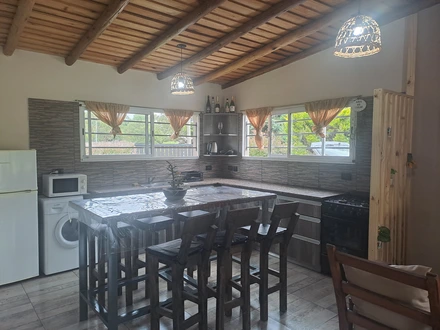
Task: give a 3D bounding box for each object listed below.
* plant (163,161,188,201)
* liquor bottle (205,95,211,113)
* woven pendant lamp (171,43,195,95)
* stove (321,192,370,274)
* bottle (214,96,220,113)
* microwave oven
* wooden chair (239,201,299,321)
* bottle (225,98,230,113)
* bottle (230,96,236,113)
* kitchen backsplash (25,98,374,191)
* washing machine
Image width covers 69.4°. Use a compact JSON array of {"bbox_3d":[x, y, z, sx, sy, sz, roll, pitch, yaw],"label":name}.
[{"bbox_3d":[-0.397,0.134,2.832,0.215,0.338,0.215,0,3,0],"label":"plant"},{"bbox_3d":[-0.196,-1.067,5.600,0.085,0.315,0.085,-3,4,-40],"label":"liquor bottle"},{"bbox_3d":[-0.483,-1.213,4.047,0.294,0.606,0.294,0,3,0],"label":"woven pendant lamp"},{"bbox_3d":[1.591,0.843,3.673,0.580,0.880,0.552,-3,4,-40],"label":"stove"},{"bbox_3d":[-0.039,-1.069,5.681,0.080,0.311,0.080,-3,4,-40],"label":"bottle"},{"bbox_3d":[-1.948,0.248,4.009,0.432,0.250,0.330,-3,4,-40],"label":"microwave oven"},{"bbox_3d":[0.446,0.818,2.840,0.350,1.017,0.490,-3,4,-40],"label":"wooden chair"},{"bbox_3d":[0.138,-1.047,5.682,0.070,0.268,0.070,-3,4,-40],"label":"bottle"},{"bbox_3d":[0.231,-1.066,5.640,0.088,0.310,0.088,-3,4,-40],"label":"bottle"},{"bbox_3d":[-0.252,-0.228,3.915,3.187,1.195,2.770,-3,4,-40],"label":"kitchen backsplash"},{"bbox_3d":[-1.921,0.828,3.995,0.600,0.860,0.520,-3,4,-40],"label":"washing machine"}]

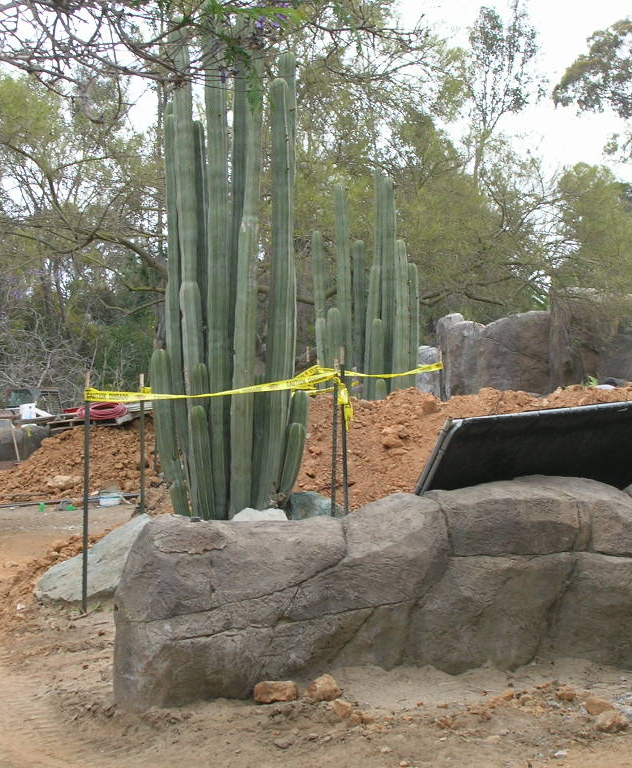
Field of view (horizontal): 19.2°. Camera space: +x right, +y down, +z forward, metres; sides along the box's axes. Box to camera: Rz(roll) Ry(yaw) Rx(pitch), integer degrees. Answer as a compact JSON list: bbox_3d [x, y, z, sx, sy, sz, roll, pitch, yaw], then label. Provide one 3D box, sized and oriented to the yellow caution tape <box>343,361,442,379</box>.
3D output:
[{"bbox_3d":[0.722,-0.137,17.600,0.980,0.170,0.100,0,0,0],"label":"yellow caution tape"}]

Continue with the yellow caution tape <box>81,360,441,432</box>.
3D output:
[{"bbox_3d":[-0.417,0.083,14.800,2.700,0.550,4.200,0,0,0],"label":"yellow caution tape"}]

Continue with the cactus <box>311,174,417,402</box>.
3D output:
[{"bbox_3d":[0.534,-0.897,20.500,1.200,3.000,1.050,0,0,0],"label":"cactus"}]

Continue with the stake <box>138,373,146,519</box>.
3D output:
[{"bbox_3d":[-1.415,0.559,15.200,0.040,1.300,0.040,0,0,0],"label":"stake"}]

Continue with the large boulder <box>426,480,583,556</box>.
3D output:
[{"bbox_3d":[1.077,0.769,10.650,0.880,0.410,0.650,0,0,-10],"label":"large boulder"}]

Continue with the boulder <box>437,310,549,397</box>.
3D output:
[{"bbox_3d":[2.238,-0.271,23.500,1.450,1.300,1.000,0,0,0],"label":"boulder"}]

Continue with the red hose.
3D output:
[{"bbox_3d":[-2.877,0.369,25.000,0.720,0.200,0.660,0,0,0],"label":"red hose"}]

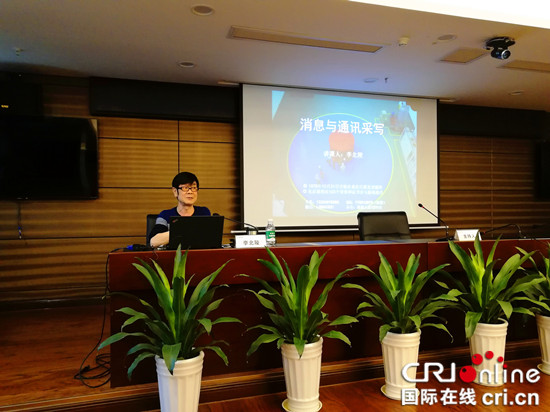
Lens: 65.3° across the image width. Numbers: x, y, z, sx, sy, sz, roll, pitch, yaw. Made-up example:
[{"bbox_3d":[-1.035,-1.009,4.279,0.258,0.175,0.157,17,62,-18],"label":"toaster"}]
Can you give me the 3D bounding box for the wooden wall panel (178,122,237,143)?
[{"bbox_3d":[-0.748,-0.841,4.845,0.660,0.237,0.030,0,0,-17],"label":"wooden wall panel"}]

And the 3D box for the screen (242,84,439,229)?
[{"bbox_3d":[0.897,-0.566,5.271,2.650,1.660,0.050,0,0,-17],"label":"screen"}]

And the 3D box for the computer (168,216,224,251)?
[{"bbox_3d":[-0.509,0.168,2.747,0.325,0.210,0.270,0,0,-17],"label":"computer"}]

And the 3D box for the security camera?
[{"bbox_3d":[1.862,-1.299,3.572,0.220,0.165,0.190,0,0,-12],"label":"security camera"}]

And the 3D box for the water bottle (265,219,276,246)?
[{"bbox_3d":[-0.033,0.181,2.850,0.063,0.182,0.063,0,0,-17],"label":"water bottle"}]

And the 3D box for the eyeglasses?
[{"bbox_3d":[-0.617,-0.115,2.980,0.140,0.045,0.130,0,0,-30],"label":"eyeglasses"}]

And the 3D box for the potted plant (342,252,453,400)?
[{"bbox_3d":[0.786,0.786,2.730,0.680,0.890,0.660,0,0,-17],"label":"potted plant"}]

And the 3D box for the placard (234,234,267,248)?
[{"bbox_3d":[-0.157,0.231,2.776,0.198,0.083,0.070,0,0,-17],"label":"placard"}]

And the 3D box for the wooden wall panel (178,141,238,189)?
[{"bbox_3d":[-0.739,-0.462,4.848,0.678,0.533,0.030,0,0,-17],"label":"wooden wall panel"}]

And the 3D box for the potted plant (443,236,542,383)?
[{"bbox_3d":[1.487,0.723,2.939,0.670,0.970,0.660,0,0,-17],"label":"potted plant"}]

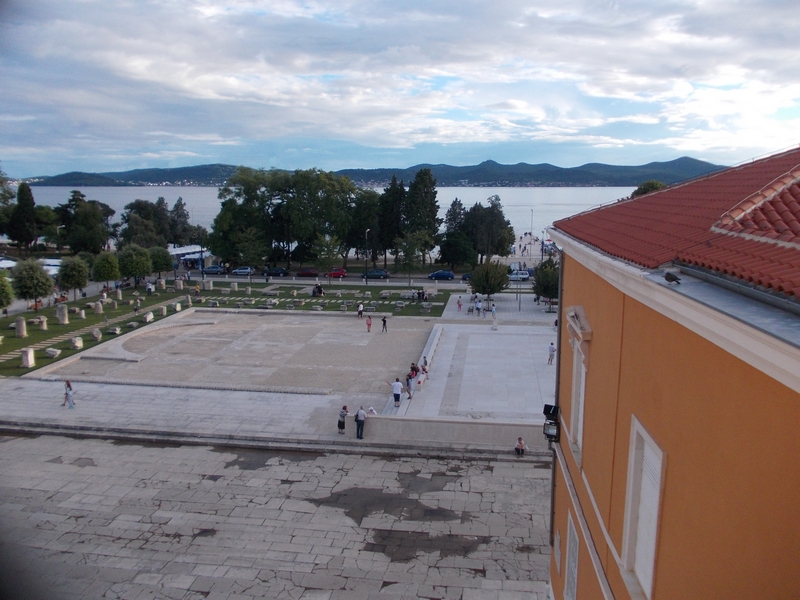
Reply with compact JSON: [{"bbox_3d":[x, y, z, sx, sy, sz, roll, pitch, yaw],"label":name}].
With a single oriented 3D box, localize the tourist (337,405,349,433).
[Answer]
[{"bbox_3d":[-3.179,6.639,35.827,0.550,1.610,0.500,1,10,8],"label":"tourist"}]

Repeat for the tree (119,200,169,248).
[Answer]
[{"bbox_3d":[-55.901,-15.420,139.973,10.820,12.070,10.820,0,10,0],"label":"tree"}]

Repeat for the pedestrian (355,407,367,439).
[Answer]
[{"bbox_3d":[-2.026,6.391,33.780,0.550,1.794,0.450,4,11,22],"label":"pedestrian"}]

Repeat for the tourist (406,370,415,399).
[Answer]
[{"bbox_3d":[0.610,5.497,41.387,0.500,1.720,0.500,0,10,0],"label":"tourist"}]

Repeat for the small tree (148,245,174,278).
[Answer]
[{"bbox_3d":[-35.583,-5.328,97.209,3.456,5.273,3.456,-4,11,-20],"label":"small tree"}]

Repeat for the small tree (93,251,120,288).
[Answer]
[{"bbox_3d":[-38.607,-3.549,85.769,3.324,5.773,3.324,-5,11,-24],"label":"small tree"}]

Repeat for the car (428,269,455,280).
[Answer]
[{"bbox_3d":[6.912,-4.137,106.098,4.150,1.480,1.750,1,10,8],"label":"car"}]

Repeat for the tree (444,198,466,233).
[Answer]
[{"bbox_3d":[10.734,-13.369,124.083,4.700,12.229,4.700,0,10,0],"label":"tree"}]

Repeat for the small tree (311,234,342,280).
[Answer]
[{"bbox_3d":[-10.475,-5.669,91.572,4.700,7.462,4.700,0,10,0],"label":"small tree"}]

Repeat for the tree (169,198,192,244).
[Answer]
[{"bbox_3d":[-44.470,-14.460,130.005,4.700,12.501,4.700,0,10,0],"label":"tree"}]

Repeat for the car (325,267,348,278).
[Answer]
[{"bbox_3d":[-10.531,-4.473,105.581,3.700,1.460,1.660,2,10,9],"label":"car"}]

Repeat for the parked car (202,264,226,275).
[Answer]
[{"bbox_3d":[-30.811,-5.064,108.178,4.050,1.450,1.720,2,10,11],"label":"parked car"}]

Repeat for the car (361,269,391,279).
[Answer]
[{"bbox_3d":[-3.786,-4.155,103.072,4.400,1.450,1.740,1,10,8],"label":"car"}]

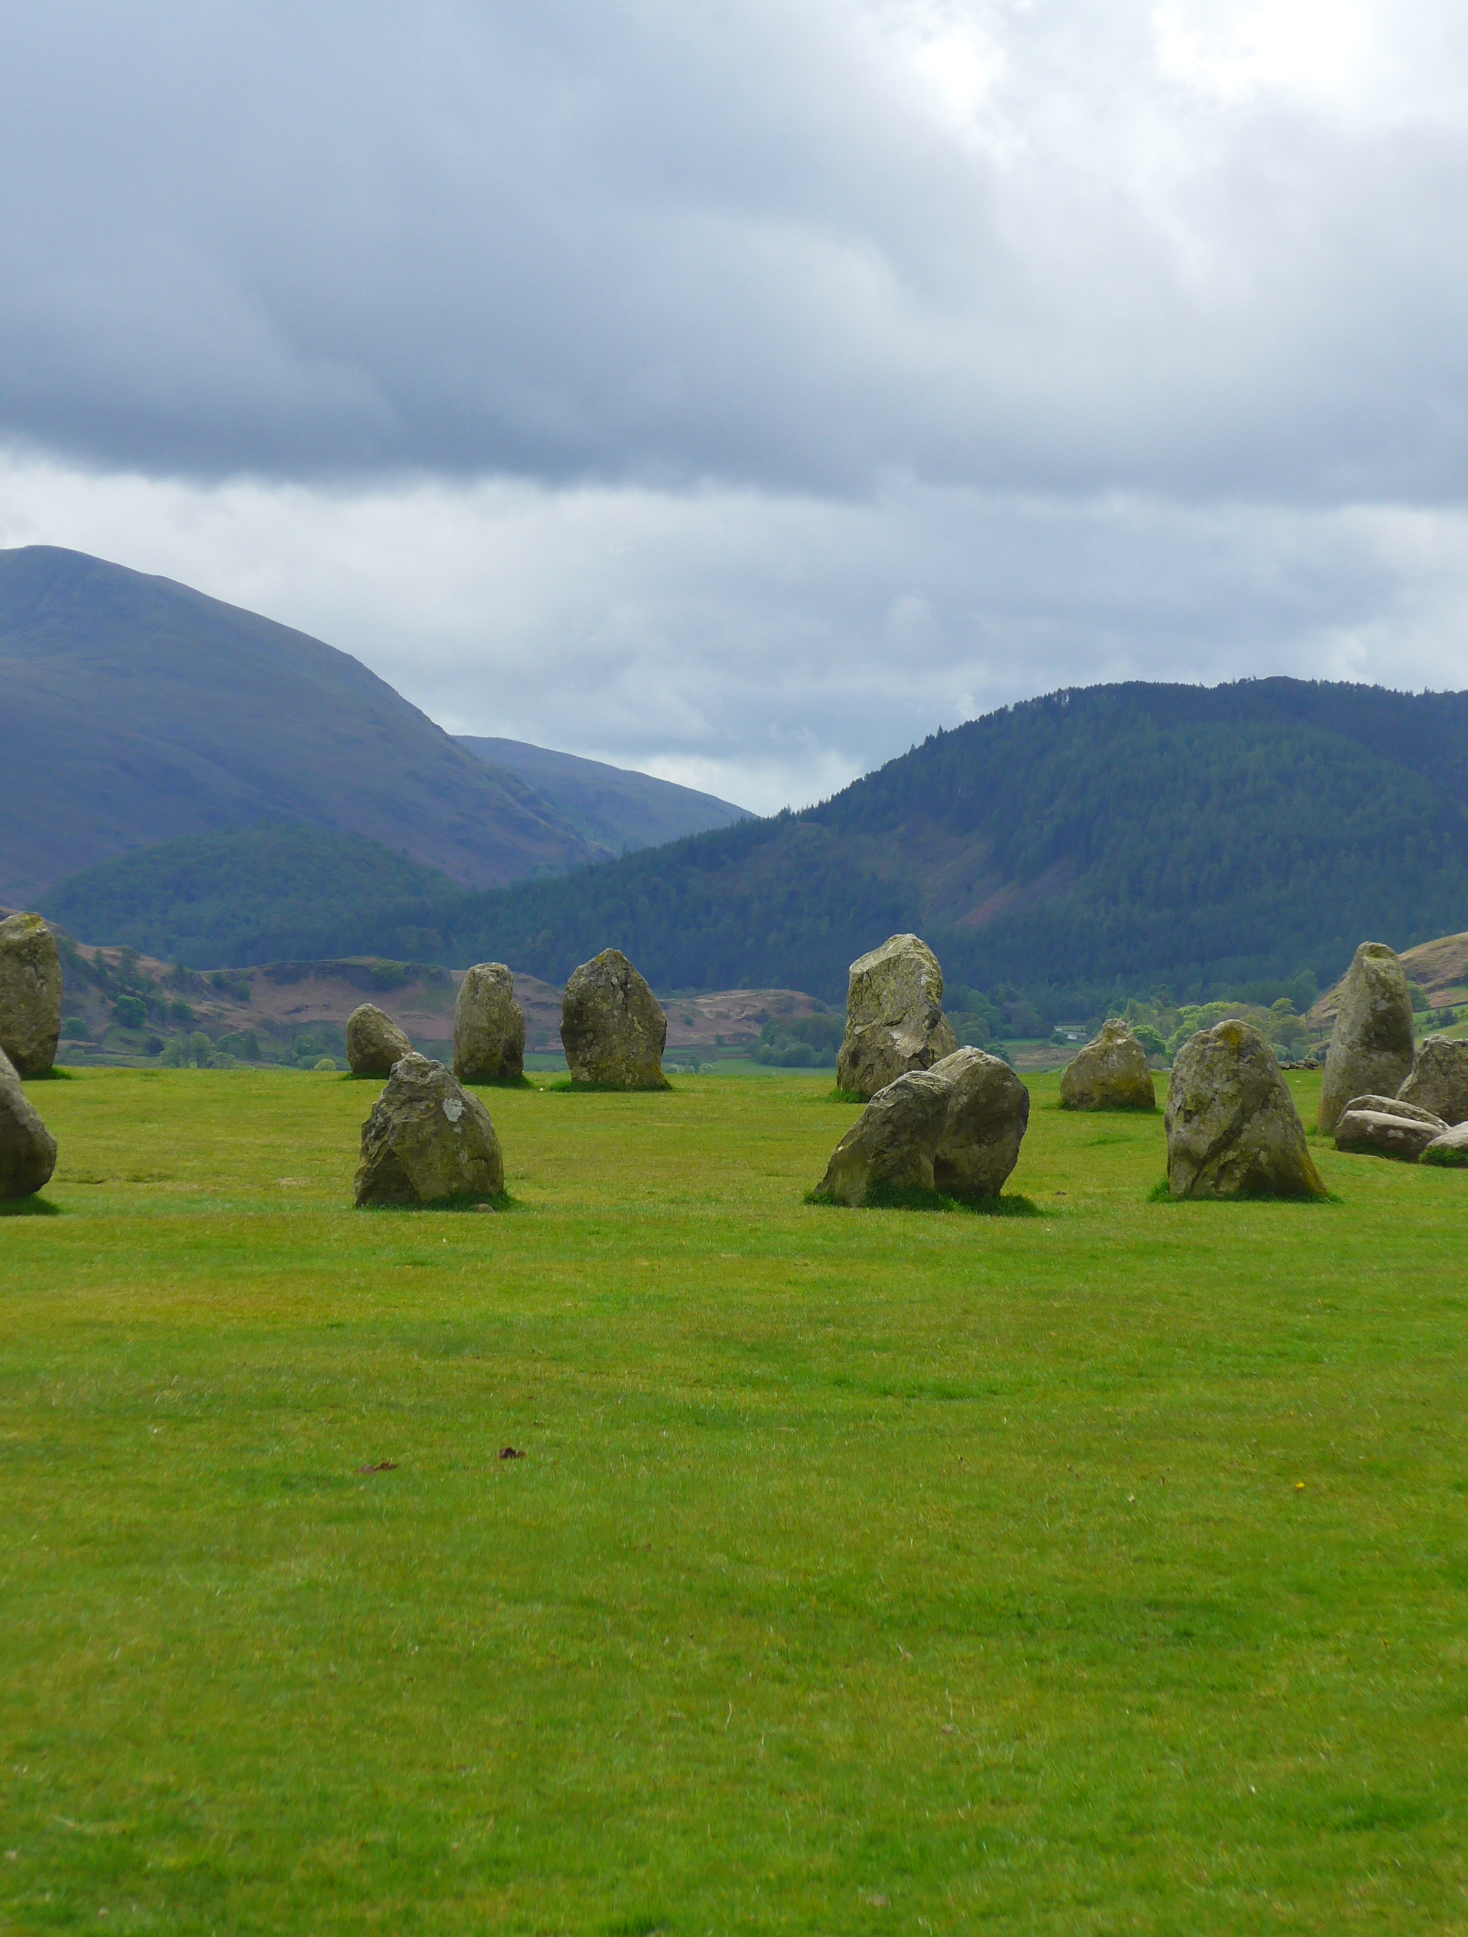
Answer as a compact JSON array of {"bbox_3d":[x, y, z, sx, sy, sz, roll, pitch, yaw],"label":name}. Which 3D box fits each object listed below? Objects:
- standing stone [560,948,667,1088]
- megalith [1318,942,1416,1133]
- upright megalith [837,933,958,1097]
[{"bbox_3d":[-1.222,0.509,56.500,1.080,1.406,0.700,0,0,-1],"label":"standing stone"},{"bbox_3d":[5.394,0.585,47.715,0.826,1.634,0.738,0,0,6],"label":"megalith"},{"bbox_3d":[1.568,0.445,53.700,1.181,1.568,0.850,0,0,2],"label":"upright megalith"}]

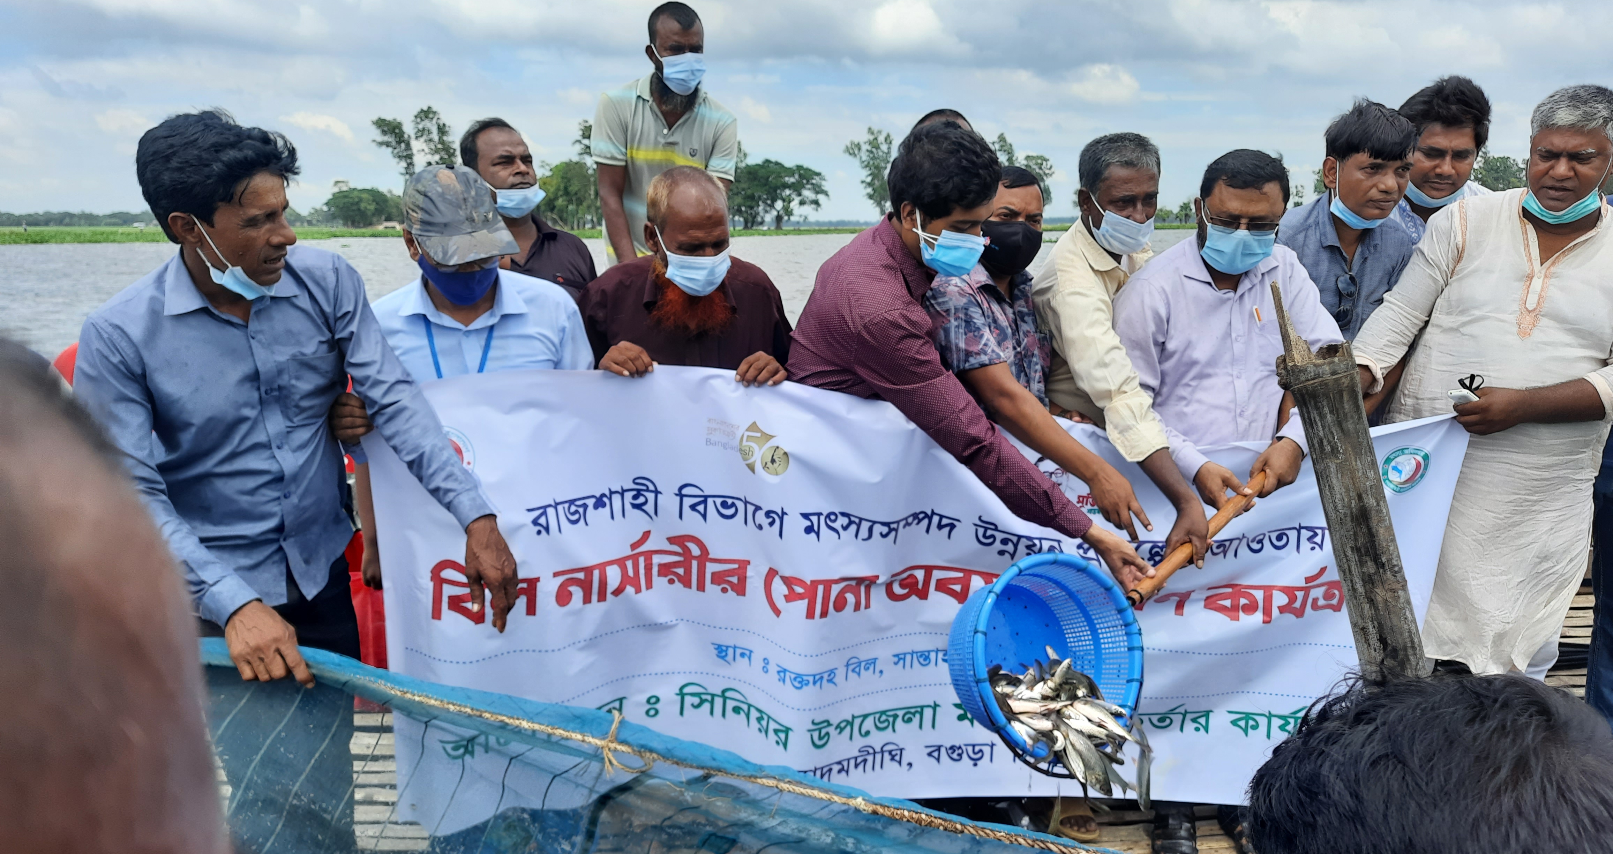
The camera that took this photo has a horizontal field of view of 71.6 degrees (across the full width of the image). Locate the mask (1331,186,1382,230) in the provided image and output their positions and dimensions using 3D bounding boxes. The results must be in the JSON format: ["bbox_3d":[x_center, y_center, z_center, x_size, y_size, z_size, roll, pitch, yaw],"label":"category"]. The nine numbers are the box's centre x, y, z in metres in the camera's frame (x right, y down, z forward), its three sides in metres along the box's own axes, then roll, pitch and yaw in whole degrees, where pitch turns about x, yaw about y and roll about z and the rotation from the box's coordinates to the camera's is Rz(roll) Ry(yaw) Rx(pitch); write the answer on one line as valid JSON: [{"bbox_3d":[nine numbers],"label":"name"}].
[{"bbox_3d":[1.020,-0.402,2.070,0.115,0.075,0.080,0,22,0],"label":"mask"}]

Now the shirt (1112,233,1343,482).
[{"bbox_3d":[0.834,-0.061,2.227,0.460,0.600,0.400,3,11,16],"label":"shirt"}]

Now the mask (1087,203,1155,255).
[{"bbox_3d":[0.622,-0.397,2.204,0.135,0.110,0.080,-5,24,-26],"label":"mask"}]

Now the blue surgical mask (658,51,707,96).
[{"bbox_3d":[-0.313,-0.891,2.820,0.130,0.110,0.080,-7,28,-35],"label":"blue surgical mask"}]

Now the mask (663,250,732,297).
[{"bbox_3d":[-0.205,-0.285,2.080,0.130,0.090,0.075,-5,36,-25],"label":"mask"}]

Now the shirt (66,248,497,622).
[{"bbox_3d":[-0.833,0.006,1.761,0.510,0.590,0.500,-7,13,-32],"label":"shirt"}]

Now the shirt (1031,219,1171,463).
[{"bbox_3d":[0.638,-0.136,2.355,0.400,0.600,0.380,-4,11,-22],"label":"shirt"}]

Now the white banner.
[{"bbox_3d":[0.197,0.317,2.040,1.920,0.820,0.130,0,10,0],"label":"white banner"}]

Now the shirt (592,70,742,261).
[{"bbox_3d":[-0.377,-0.612,2.999,0.400,0.640,0.280,-2,11,-12],"label":"shirt"}]

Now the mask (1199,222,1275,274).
[{"bbox_3d":[0.792,-0.331,2.054,0.140,0.105,0.075,3,25,16],"label":"mask"}]

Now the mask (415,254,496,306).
[{"bbox_3d":[-0.598,-0.252,1.920,0.140,0.095,0.080,-5,37,-28],"label":"mask"}]

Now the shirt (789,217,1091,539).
[{"bbox_3d":[0.230,-0.068,1.992,0.520,0.600,0.420,9,14,39],"label":"shirt"}]

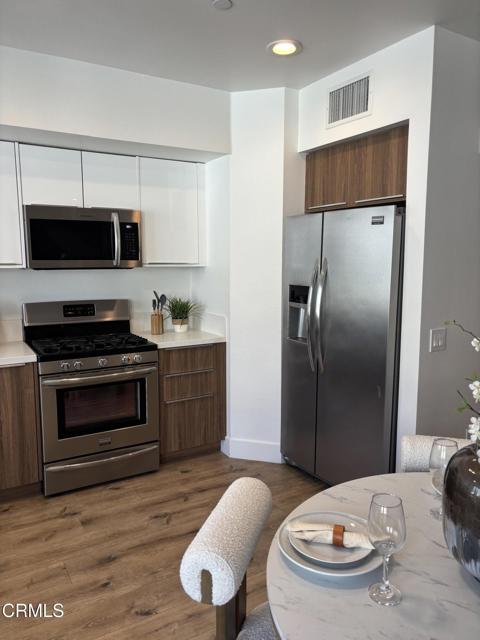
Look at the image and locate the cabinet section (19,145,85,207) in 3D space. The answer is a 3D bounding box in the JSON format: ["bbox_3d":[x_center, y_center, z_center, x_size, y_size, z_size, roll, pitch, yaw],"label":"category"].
[{"bbox_3d":[-1.297,-0.944,3.255,0.379,0.373,0.340,-4,9,-30],"label":"cabinet section"}]

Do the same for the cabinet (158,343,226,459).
[{"bbox_3d":[-0.496,0.591,3.780,0.542,0.878,0.610,-4,8,-30],"label":"cabinet"}]

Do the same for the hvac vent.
[{"bbox_3d":[0.641,-1.311,2.889,0.025,0.235,0.385,-4,8,-30],"label":"hvac vent"}]

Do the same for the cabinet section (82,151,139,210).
[{"bbox_3d":[-0.967,-0.967,3.445,0.382,0.373,0.340,-4,9,-30],"label":"cabinet section"}]

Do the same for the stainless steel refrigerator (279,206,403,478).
[{"bbox_3d":[0.841,0.211,3.216,0.800,1.780,0.915,-5,9,-34],"label":"stainless steel refrigerator"}]

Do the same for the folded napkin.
[{"bbox_3d":[0.234,0.562,1.256,0.221,0.035,0.065,2,8,13],"label":"folded napkin"}]

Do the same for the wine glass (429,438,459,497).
[{"bbox_3d":[0.597,0.470,1.409,0.082,0.225,0.082,-4,8,-30],"label":"wine glass"}]

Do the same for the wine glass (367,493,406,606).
[{"bbox_3d":[0.336,0.521,1.094,0.086,0.231,0.086,0,8,0],"label":"wine glass"}]

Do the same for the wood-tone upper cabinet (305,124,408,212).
[{"bbox_3d":[0.909,-0.896,3.040,0.530,0.398,0.910,-4,9,-30],"label":"wood-tone upper cabinet"}]

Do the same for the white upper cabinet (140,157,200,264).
[{"bbox_3d":[-0.595,-0.801,3.668,0.457,0.765,0.340,-4,9,-30],"label":"white upper cabinet"}]

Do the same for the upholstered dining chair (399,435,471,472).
[{"bbox_3d":[0.861,0.901,1.862,0.480,0.767,0.550,2,8,14],"label":"upholstered dining chair"}]

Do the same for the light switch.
[{"bbox_3d":[1.040,0.108,2.509,0.120,0.119,0.010,-4,9,-30],"label":"light switch"}]

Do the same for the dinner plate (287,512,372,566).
[{"bbox_3d":[0.236,0.572,1.259,0.225,0.025,0.225,0,7,0],"label":"dinner plate"}]

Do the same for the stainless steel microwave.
[{"bbox_3d":[-1.111,-0.564,3.362,0.758,0.400,0.410,-4,9,-30],"label":"stainless steel microwave"}]

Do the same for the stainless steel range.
[{"bbox_3d":[-1.040,0.483,3.399,0.758,1.175,0.675,-4,9,-30],"label":"stainless steel range"}]

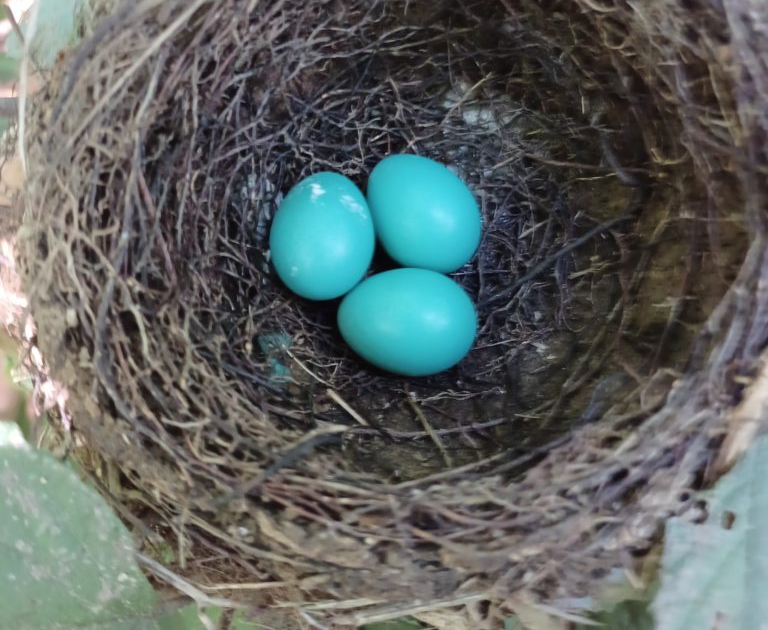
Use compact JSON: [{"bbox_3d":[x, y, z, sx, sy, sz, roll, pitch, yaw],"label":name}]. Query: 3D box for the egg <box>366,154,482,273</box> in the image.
[{"bbox_3d":[0.007,-0.019,0.137,0.019,0.019,0.025,-37,78,-12],"label":"egg"}]

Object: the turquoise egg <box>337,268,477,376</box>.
[{"bbox_3d":[0.004,0.001,0.131,0.025,0.019,0.019,8,72,2],"label":"turquoise egg"}]

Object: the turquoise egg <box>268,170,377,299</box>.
[{"bbox_3d":[-0.011,-0.014,0.134,0.019,0.019,0.025,-2,69,-1],"label":"turquoise egg"}]

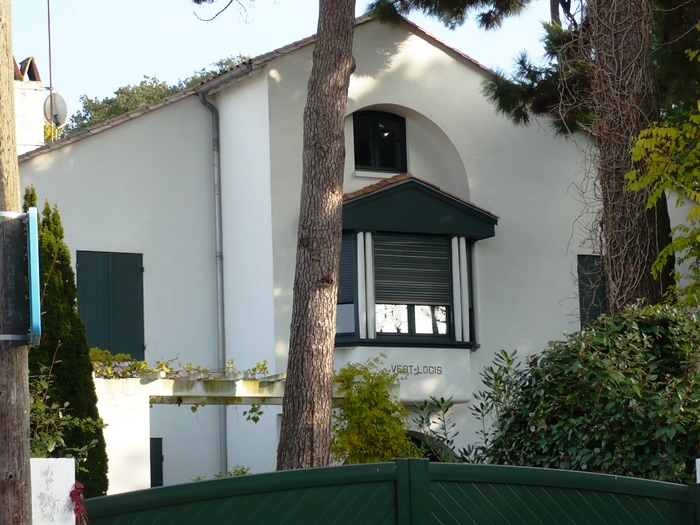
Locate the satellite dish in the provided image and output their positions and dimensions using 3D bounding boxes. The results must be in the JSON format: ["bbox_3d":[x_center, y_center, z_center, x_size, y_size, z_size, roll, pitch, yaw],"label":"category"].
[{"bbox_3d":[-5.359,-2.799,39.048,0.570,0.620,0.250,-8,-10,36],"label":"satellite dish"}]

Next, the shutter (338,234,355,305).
[{"bbox_3d":[-0.158,0.111,30.302,0.420,0.979,0.050,-4,-9,17],"label":"shutter"}]

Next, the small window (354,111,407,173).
[{"bbox_3d":[0.433,-1.805,31.808,0.910,0.936,0.100,3,-9,-29],"label":"small window"}]

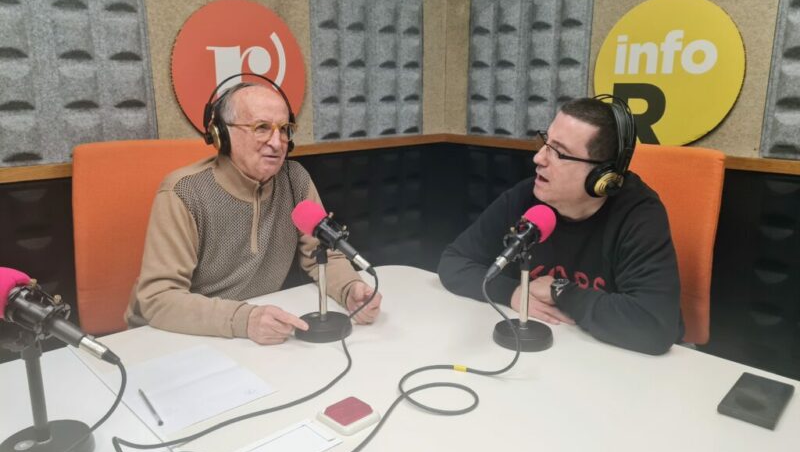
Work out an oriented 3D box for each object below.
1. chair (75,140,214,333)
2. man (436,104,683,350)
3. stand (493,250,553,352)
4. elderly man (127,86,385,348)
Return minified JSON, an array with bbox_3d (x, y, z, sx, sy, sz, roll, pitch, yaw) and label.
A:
[{"bbox_3d":[-0.569,0.350,1.661,0.540,1.137,0.620,-7,15,-26],"label":"chair"},{"bbox_3d":[0.411,0.304,1.584,0.640,1.252,0.680,12,18,42],"label":"man"},{"bbox_3d":[0.272,0.149,1.304,0.130,0.200,0.130,0,13,0],"label":"stand"},{"bbox_3d":[-0.364,0.285,1.595,0.600,1.290,0.740,-10,16,-37],"label":"elderly man"}]

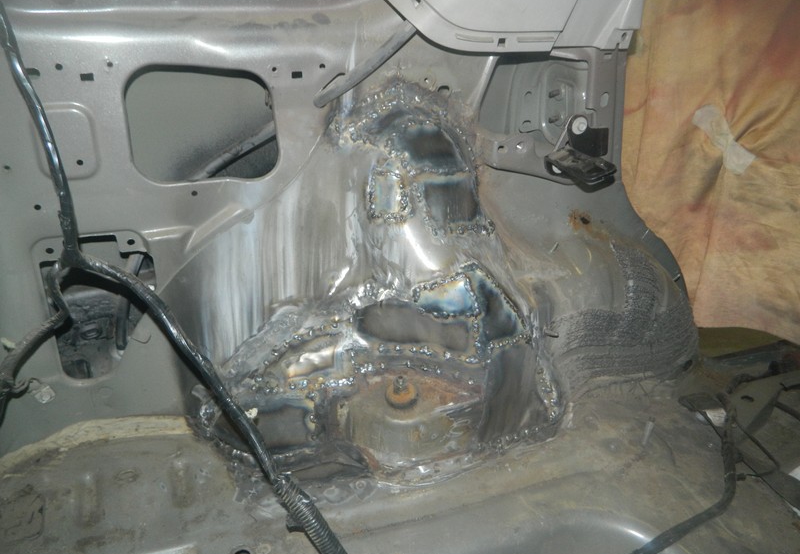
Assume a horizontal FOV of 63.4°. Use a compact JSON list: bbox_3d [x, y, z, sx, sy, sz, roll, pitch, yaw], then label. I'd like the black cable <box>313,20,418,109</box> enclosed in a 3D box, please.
[{"bbox_3d":[-0.047,-0.302,0.930,0.180,0.030,0.036,-40,15,12],"label":"black cable"}]

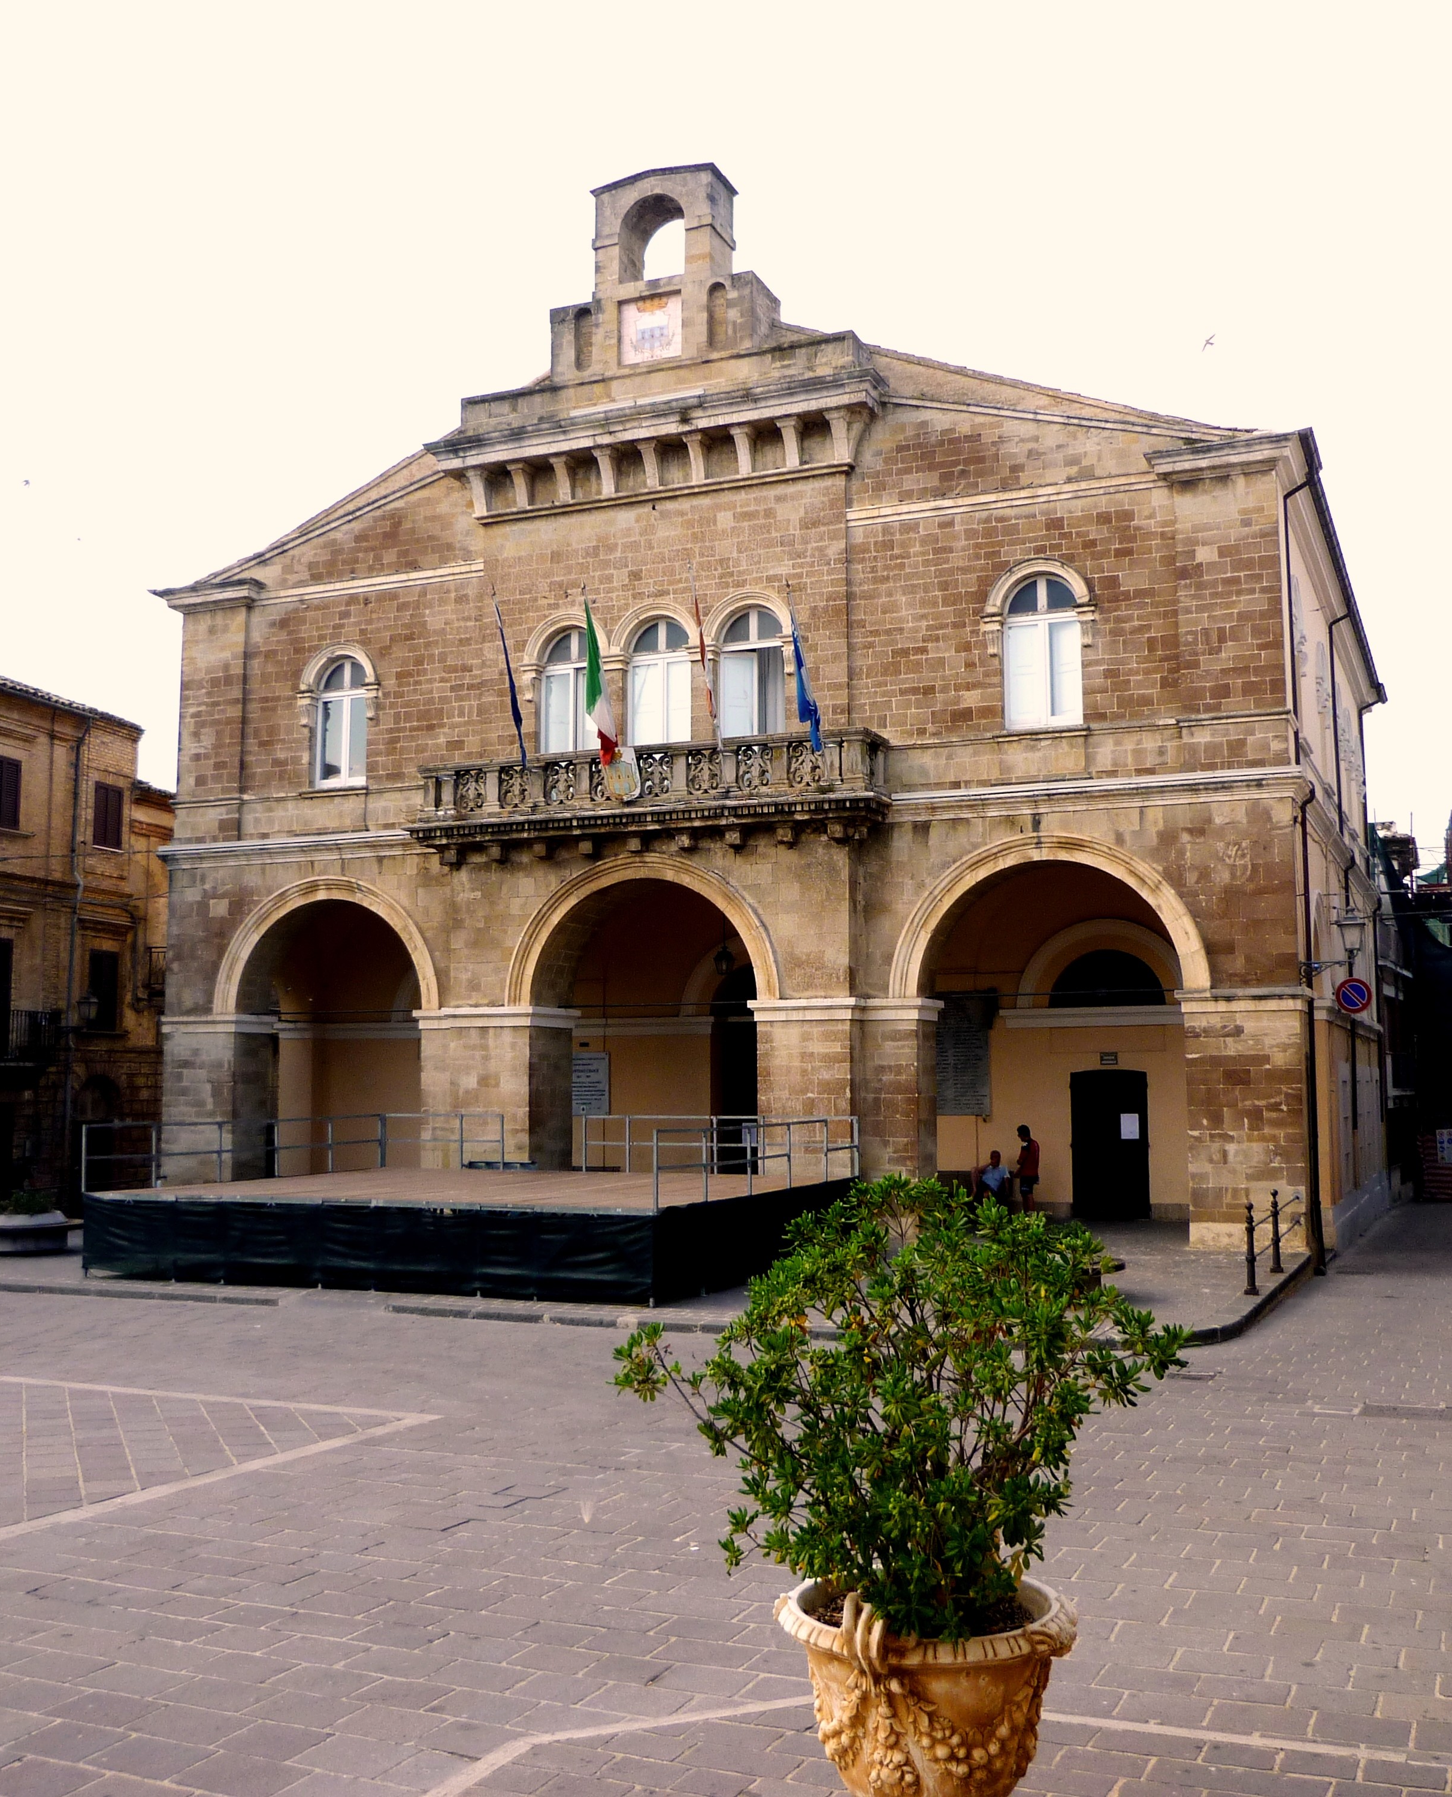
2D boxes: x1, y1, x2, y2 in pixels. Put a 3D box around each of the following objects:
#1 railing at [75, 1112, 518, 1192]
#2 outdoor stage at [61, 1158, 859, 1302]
[{"bbox_3d":[-6.843,4.217,28.910,2.641,1.000,7.728,-3,-7,23],"label":"railing"},{"bbox_3d":[-3.684,5.168,27.433,9.469,1.225,7.728,-3,-7,23],"label":"outdoor stage"}]

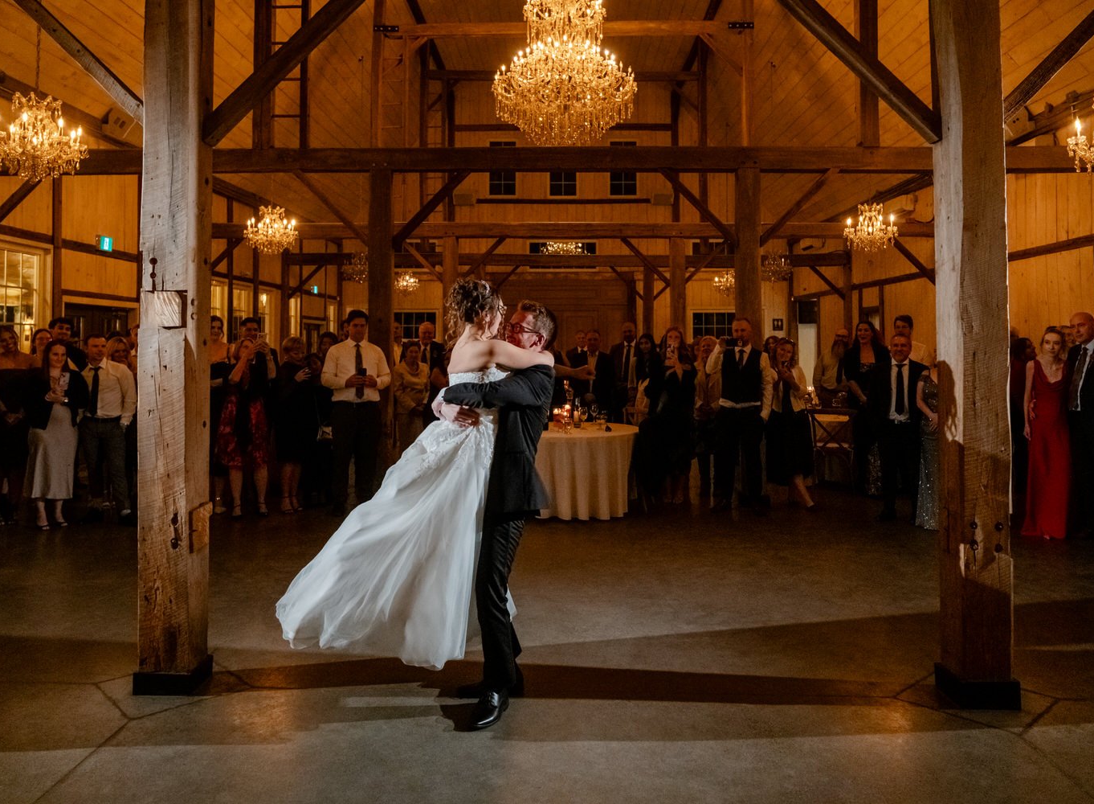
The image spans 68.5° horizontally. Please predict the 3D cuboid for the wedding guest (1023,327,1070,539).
[{"bbox_3d":[4.069,0.236,6.534,0.410,1.690,0.310,2,4,25],"label":"wedding guest"}]

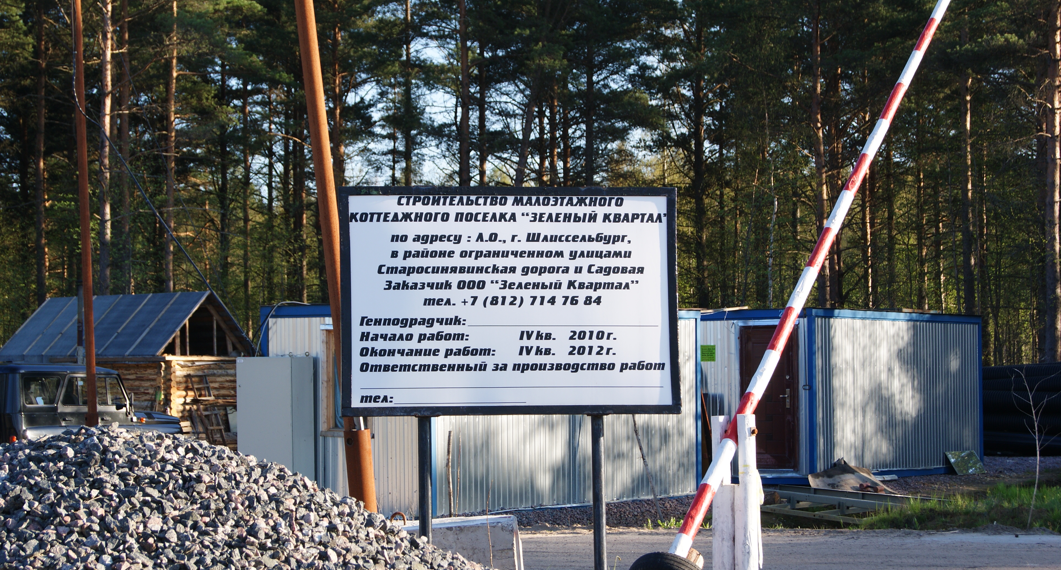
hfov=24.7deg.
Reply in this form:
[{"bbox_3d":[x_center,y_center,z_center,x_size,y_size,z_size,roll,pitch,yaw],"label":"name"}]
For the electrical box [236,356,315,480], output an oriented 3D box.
[{"bbox_3d":[-2.918,1.752,27.626,0.810,1.850,0.395,-2,-2,34],"label":"electrical box"}]

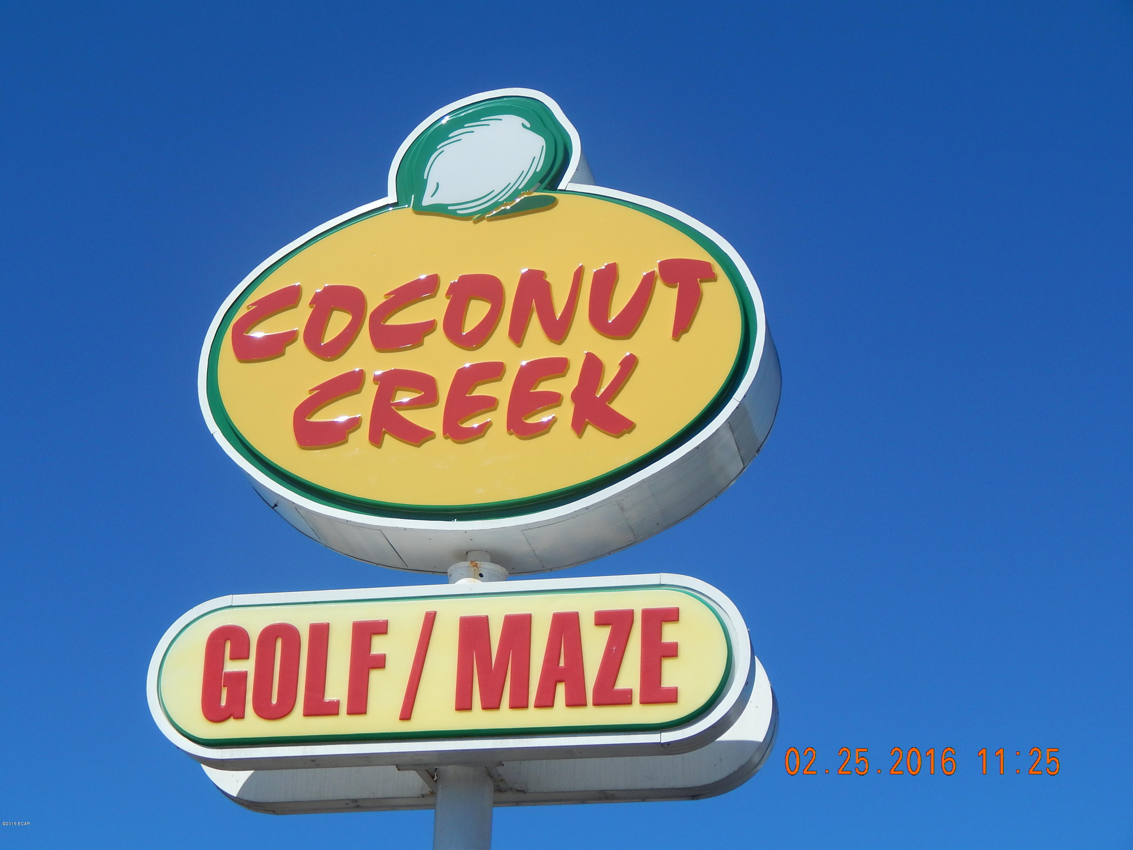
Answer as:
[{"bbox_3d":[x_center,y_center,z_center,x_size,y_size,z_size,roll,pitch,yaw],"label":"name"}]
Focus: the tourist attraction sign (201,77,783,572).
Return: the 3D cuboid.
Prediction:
[{"bbox_3d":[-0.379,-0.490,14.309,2.891,2.463,0.587,-4,-25,12],"label":"tourist attraction sign"}]

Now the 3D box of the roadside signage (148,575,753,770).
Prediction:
[{"bbox_3d":[-0.562,1.164,13.190,2.900,0.822,0.194,-4,-25,12],"label":"roadside signage"}]

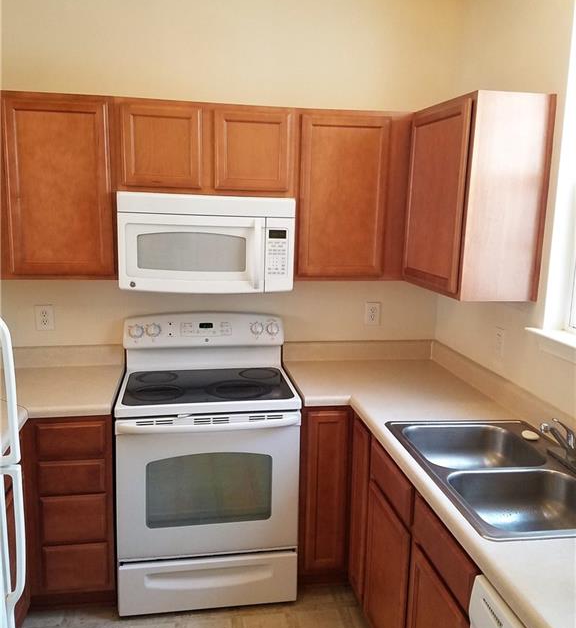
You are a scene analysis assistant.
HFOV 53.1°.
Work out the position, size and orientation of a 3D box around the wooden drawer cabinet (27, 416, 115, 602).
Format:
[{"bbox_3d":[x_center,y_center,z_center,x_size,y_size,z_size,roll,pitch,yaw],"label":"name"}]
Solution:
[{"bbox_3d":[-0.927,0.770,2.633,0.330,0.876,0.620,0,11,-9],"label":"wooden drawer cabinet"}]

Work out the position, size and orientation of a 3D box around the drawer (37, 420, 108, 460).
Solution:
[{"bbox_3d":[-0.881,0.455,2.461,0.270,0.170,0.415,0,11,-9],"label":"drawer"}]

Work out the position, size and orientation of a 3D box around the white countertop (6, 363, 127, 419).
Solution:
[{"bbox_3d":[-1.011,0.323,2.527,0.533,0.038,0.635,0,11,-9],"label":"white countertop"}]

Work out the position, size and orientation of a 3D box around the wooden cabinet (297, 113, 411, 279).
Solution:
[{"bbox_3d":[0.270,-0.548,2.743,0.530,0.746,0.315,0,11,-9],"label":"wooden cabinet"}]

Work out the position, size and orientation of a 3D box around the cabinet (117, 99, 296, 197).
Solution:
[{"bbox_3d":[-0.366,-0.725,2.603,0.768,0.382,0.315,0,11,-9],"label":"cabinet"}]

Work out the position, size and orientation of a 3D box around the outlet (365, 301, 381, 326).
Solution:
[{"bbox_3d":[0.449,0.001,3.033,0.072,0.116,0.012,0,11,-9],"label":"outlet"}]

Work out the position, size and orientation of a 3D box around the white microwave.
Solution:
[{"bbox_3d":[-0.371,-0.335,2.670,0.756,0.414,0.408,0,11,-9],"label":"white microwave"}]

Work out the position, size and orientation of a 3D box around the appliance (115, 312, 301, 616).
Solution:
[{"bbox_3d":[-0.370,0.631,2.700,0.757,1.199,0.697,0,11,-9],"label":"appliance"}]

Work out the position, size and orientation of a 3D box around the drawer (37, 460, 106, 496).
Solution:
[{"bbox_3d":[-0.911,0.627,2.557,0.260,0.148,0.420,0,11,-9],"label":"drawer"}]

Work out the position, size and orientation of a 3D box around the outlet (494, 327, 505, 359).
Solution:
[{"bbox_3d":[0.908,0.122,2.494,0.012,0.120,0.076,0,11,-9],"label":"outlet"}]

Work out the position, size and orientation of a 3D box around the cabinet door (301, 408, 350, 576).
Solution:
[{"bbox_3d":[0.169,0.781,2.503,0.212,0.780,0.030,0,11,-9],"label":"cabinet door"}]

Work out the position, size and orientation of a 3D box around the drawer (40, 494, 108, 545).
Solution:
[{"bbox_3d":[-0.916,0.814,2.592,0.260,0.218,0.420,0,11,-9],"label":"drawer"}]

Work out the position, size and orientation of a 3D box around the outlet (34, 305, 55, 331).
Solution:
[{"bbox_3d":[-1.188,0.023,2.818,0.079,0.123,0.012,0,11,-9],"label":"outlet"}]

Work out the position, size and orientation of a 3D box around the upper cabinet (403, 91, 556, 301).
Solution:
[{"bbox_3d":[0.756,-0.476,2.424,0.330,0.761,0.609,0,11,-9],"label":"upper cabinet"}]

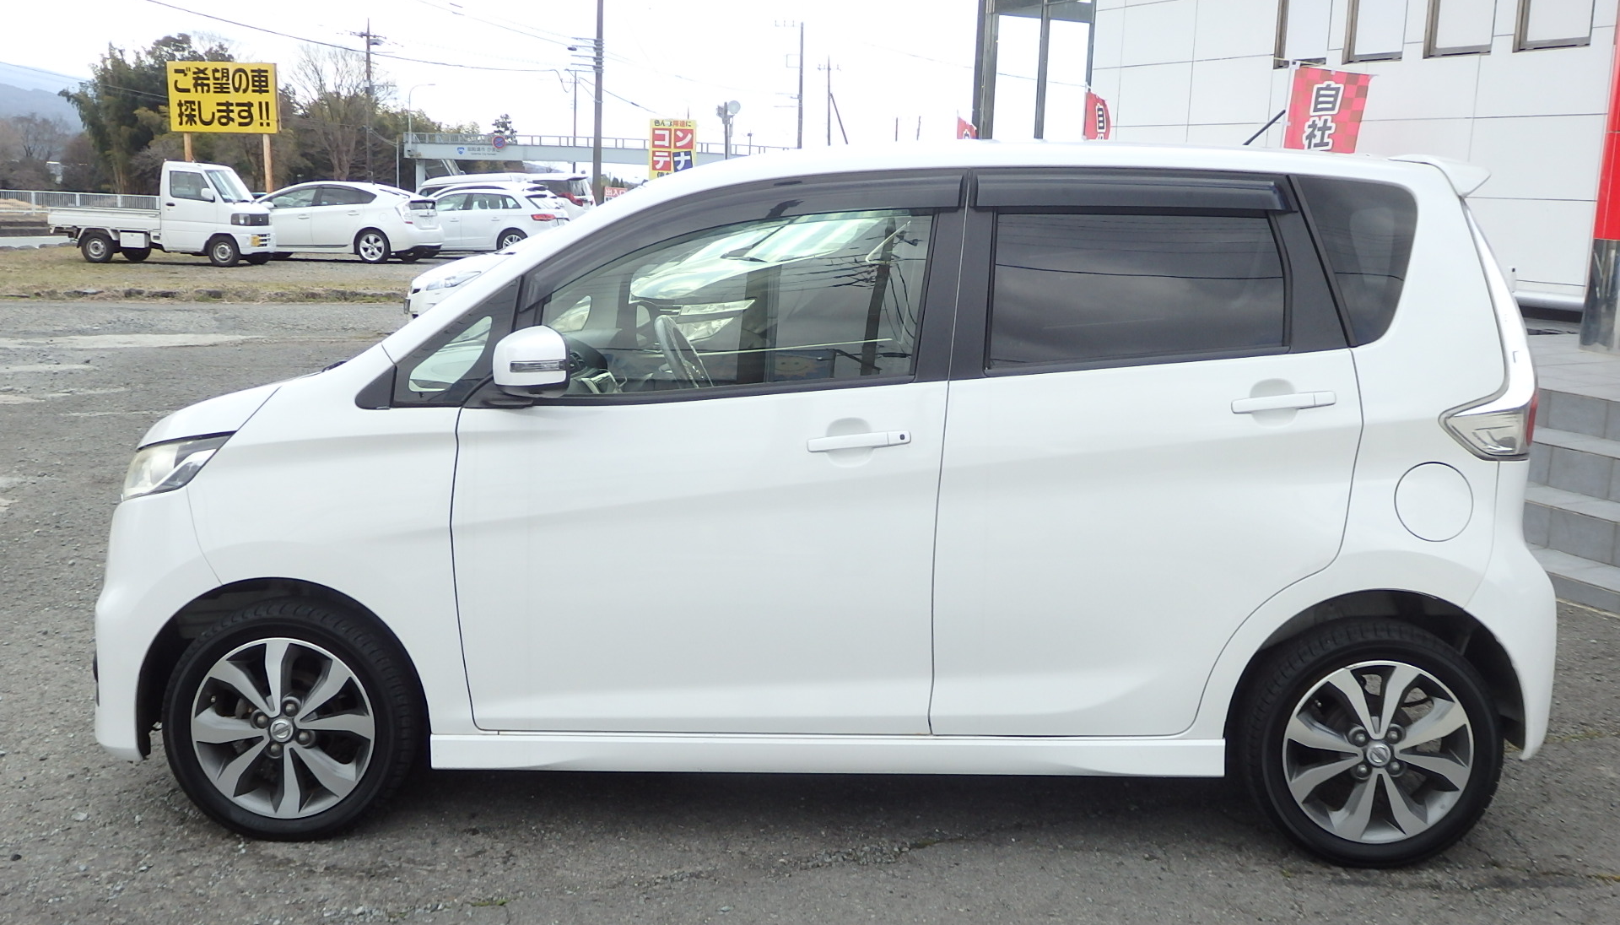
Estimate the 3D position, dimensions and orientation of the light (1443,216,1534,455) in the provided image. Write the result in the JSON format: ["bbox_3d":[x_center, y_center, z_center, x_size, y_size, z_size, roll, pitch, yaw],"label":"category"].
[{"bbox_3d":[1.470,-0.279,3.372,0.215,0.545,0.180,1,8,1],"label":"light"}]

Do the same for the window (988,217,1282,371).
[{"bbox_3d":[0.702,-0.373,3.308,0.655,0.355,0.040,2,0,-1],"label":"window"}]

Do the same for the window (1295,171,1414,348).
[{"bbox_3d":[1.181,-0.436,3.327,0.270,0.360,0.050,2,-3,-1],"label":"window"}]

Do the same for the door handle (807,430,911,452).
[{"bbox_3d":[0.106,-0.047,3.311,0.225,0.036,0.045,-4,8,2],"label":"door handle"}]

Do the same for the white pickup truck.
[{"bbox_3d":[-11.069,-4.331,26.610,3.395,1.800,1.475,2,10,4],"label":"white pickup truck"}]

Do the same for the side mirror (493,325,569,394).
[{"bbox_3d":[-0.566,-0.207,3.135,0.155,0.155,0.220,2,10,-1],"label":"side mirror"}]

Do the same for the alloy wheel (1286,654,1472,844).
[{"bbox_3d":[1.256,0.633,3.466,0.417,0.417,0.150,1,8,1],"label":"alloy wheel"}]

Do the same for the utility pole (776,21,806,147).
[{"bbox_3d":[-1.308,-19.335,90.994,1.750,12.900,0.400,2,9,0],"label":"utility pole"}]

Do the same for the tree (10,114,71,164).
[{"bbox_3d":[-57.339,-22.987,115.542,4.520,6.060,4.520,2,10,0],"label":"tree"}]

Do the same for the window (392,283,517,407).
[{"bbox_3d":[-0.774,-0.260,3.377,0.275,0.280,0.050,1,-2,7],"label":"window"}]

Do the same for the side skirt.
[{"bbox_3d":[0.043,0.641,3.445,1.760,0.105,0.090,2,10,-1],"label":"side skirt"}]

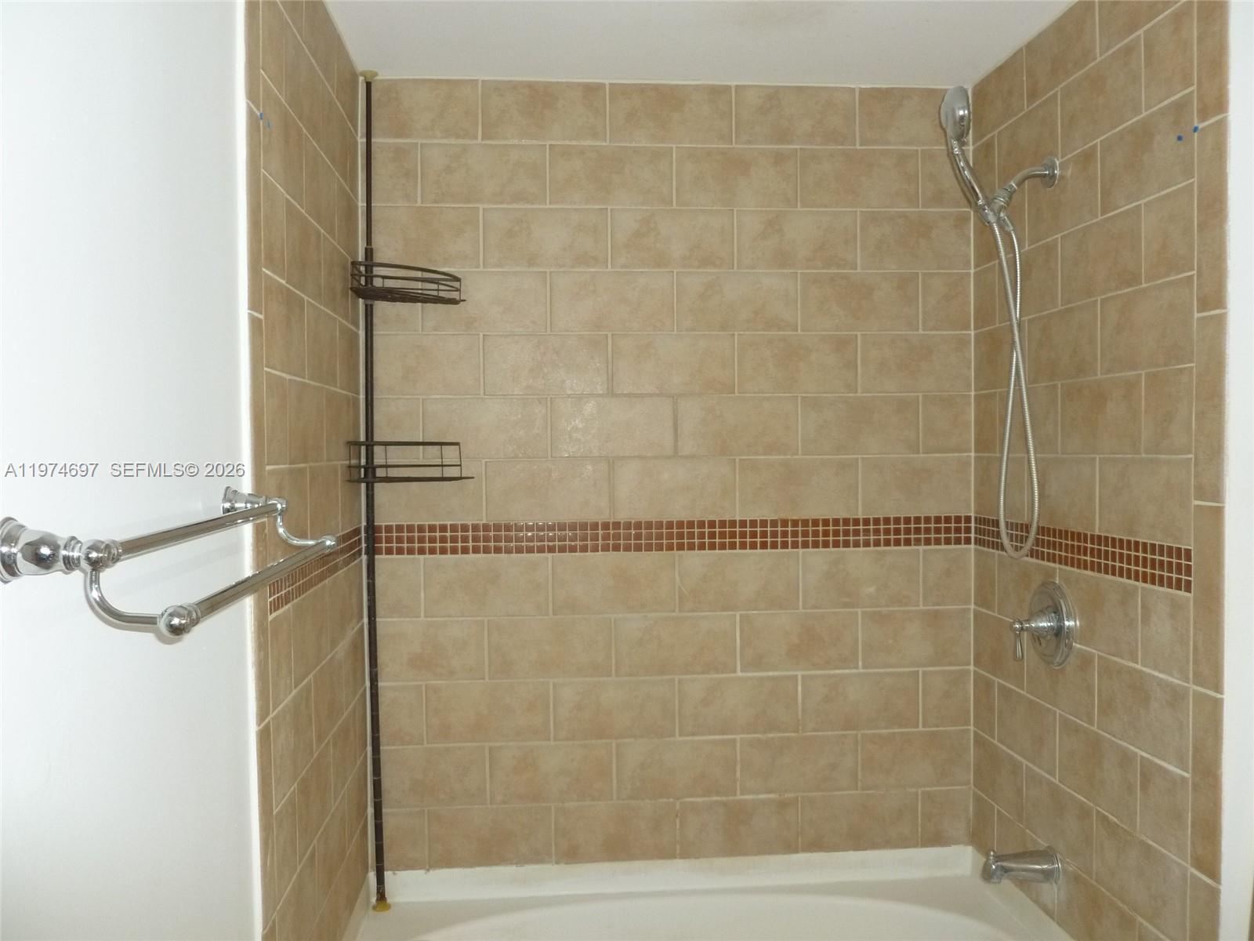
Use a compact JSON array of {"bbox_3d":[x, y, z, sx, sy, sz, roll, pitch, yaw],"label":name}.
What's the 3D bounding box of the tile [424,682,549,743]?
[{"bbox_3d":[-0.340,0.587,2.469,0.304,0.149,0.010,-1,1,-5],"label":"tile"}]

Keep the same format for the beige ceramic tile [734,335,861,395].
[{"bbox_3d":[0.423,-0.264,2.516,0.304,0.149,0.010,-1,1,-5],"label":"beige ceramic tile"}]

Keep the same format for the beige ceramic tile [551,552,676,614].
[{"bbox_3d":[-0.031,0.279,2.484,0.302,0.146,0.010,-1,1,-5],"label":"beige ceramic tile"}]

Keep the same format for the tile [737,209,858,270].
[{"bbox_3d":[0.424,-0.571,2.517,0.306,0.147,0.010,-1,1,-5],"label":"tile"}]

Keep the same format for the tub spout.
[{"bbox_3d":[0.830,0.836,2.140,0.145,0.070,0.066,-1,1,-5],"label":"tub spout"}]

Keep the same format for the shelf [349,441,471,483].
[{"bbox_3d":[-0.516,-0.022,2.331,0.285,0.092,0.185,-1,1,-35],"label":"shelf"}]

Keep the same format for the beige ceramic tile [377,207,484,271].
[{"bbox_3d":[-0.487,-0.551,2.405,0.279,0.146,0.010,-1,1,-5],"label":"beige ceramic tile"}]

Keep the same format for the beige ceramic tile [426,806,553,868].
[{"bbox_3d":[-0.329,0.881,2.445,0.295,0.142,0.010,-1,1,-5],"label":"beige ceramic tile"}]

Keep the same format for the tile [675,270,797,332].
[{"bbox_3d":[0.272,-0.417,2.507,0.303,0.148,0.010,-1,1,-5],"label":"tile"}]

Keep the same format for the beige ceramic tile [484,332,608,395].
[{"bbox_3d":[-0.194,-0.254,2.441,0.300,0.145,0.010,-1,1,-5],"label":"beige ceramic tile"}]

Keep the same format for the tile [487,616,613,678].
[{"bbox_3d":[-0.187,0.431,2.478,0.304,0.149,0.010,-1,1,-5],"label":"tile"}]

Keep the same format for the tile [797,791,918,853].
[{"bbox_3d":[0.578,0.871,2.517,0.297,0.142,0.010,-1,1,-5],"label":"tile"}]

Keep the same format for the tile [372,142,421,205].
[{"bbox_3d":[-0.565,-0.711,2.431,0.139,0.147,0.010,-1,1,-5],"label":"tile"}]

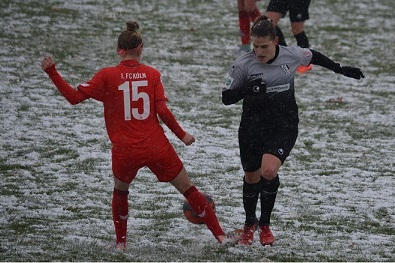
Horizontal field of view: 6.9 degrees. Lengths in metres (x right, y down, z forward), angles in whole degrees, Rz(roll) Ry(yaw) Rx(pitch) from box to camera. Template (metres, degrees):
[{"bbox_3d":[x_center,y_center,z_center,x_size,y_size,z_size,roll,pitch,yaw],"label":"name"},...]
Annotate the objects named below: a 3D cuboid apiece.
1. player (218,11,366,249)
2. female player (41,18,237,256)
[{"bbox_3d":[0.675,-0.005,23.100,0.980,1.630,0.600,2,9,10],"label":"player"},{"bbox_3d":[-0.405,0.030,22.900,1.360,1.610,0.720,0,9,0],"label":"female player"}]

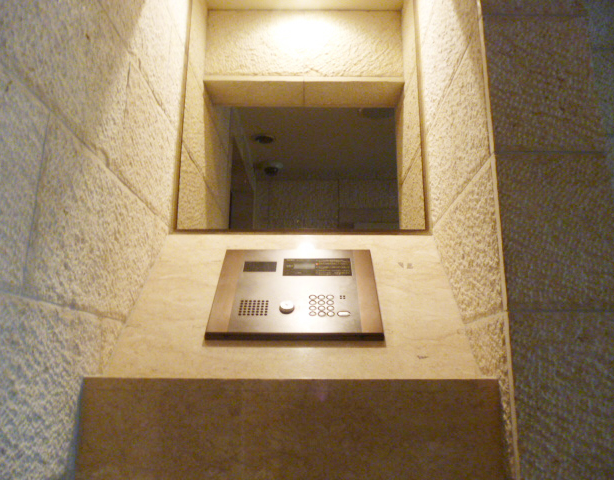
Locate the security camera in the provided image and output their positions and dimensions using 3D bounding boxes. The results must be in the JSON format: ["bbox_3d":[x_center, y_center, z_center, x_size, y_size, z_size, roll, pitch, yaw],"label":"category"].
[{"bbox_3d":[-0.231,-0.459,3.451,0.140,0.100,0.140,0,-13,1],"label":"security camera"}]

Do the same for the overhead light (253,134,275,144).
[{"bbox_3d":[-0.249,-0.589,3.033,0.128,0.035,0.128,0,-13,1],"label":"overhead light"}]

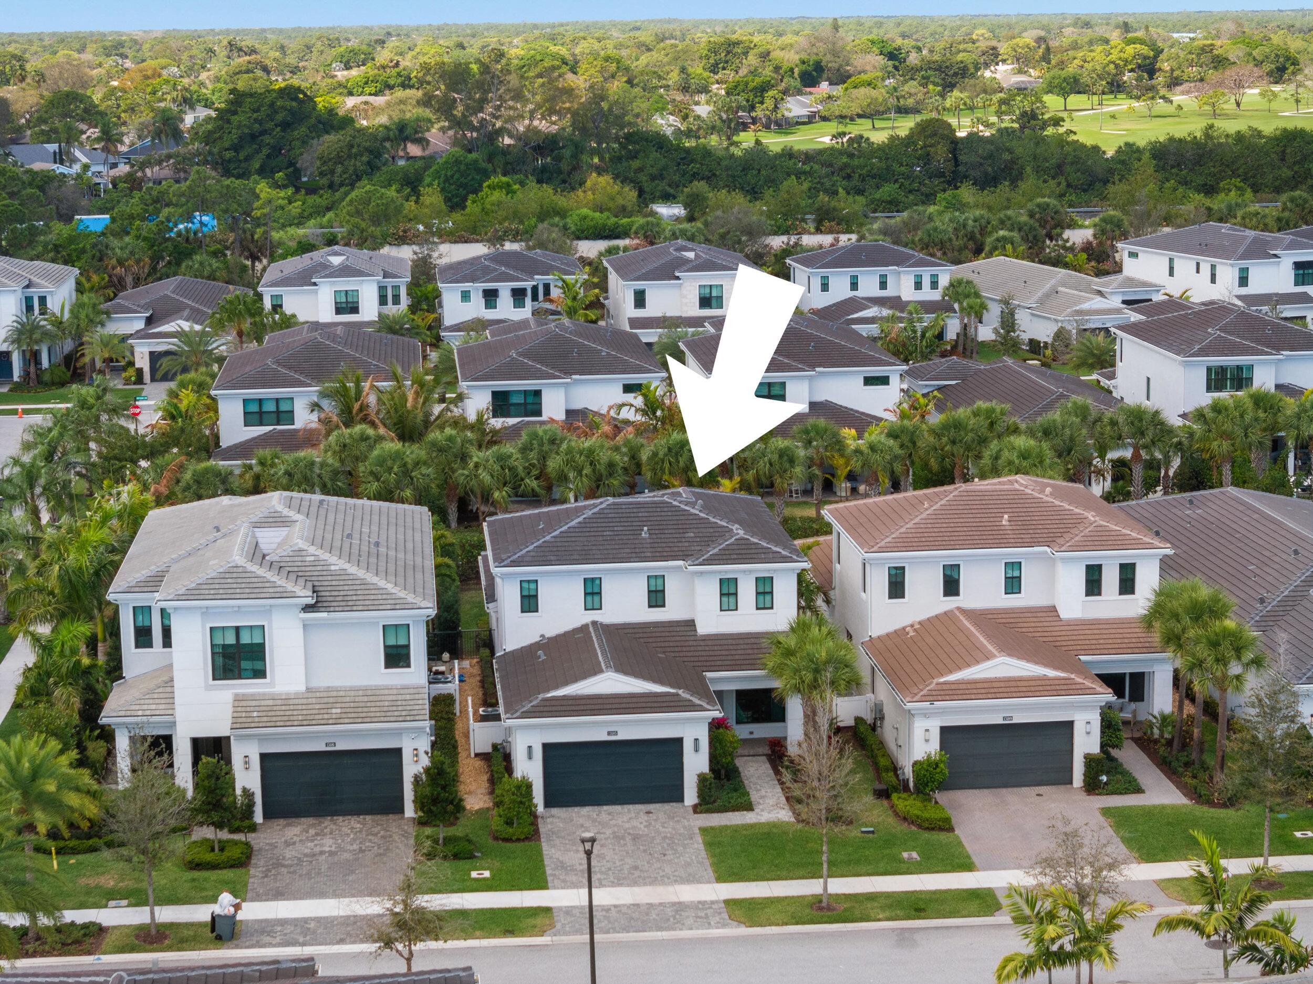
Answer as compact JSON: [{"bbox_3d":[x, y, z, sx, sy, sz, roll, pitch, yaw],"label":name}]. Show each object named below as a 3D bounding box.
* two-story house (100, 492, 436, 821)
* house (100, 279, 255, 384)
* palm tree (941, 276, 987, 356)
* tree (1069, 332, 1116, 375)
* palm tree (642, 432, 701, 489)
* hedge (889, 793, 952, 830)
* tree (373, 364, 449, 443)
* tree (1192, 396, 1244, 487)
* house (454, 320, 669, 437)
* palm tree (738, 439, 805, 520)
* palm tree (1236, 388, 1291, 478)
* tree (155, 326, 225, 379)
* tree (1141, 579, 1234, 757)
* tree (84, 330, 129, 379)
[{"bbox_3d":[-14.625,4.730,103.529,11.870,9.300,25.300,-2,10,-5],"label":"two-story house"},{"bbox_3d":[-40.277,-14.111,220.056,11.800,6.200,32.000,-2,10,-5],"label":"house"},{"bbox_3d":[24.609,-13.969,212.178,3.590,6.400,4.200,-2,10,-5],"label":"palm tree"},{"bbox_3d":[33.848,-10.911,205.397,3.808,2.964,3.808,-2,10,-4],"label":"tree"},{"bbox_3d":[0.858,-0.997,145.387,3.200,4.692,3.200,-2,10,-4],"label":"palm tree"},{"bbox_3d":[9.087,10.935,91.324,1.700,0.550,3.350,-2,10,-5],"label":"hedge"},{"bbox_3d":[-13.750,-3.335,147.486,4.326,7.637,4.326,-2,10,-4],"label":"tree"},{"bbox_3d":[30.122,-1.677,142.843,2.800,6.760,2.800,-2,10,-5],"label":"tree"},{"bbox_3d":[-6.053,-5.969,162.799,12.000,9.300,29.000,-2,10,-5],"label":"house"},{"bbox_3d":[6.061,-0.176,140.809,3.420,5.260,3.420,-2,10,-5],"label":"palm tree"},{"bbox_3d":[32.961,-2.106,144.569,3.000,6.910,3.000,-2,10,-5],"label":"palm tree"},{"bbox_3d":[-33.468,-8.981,191.025,5.025,6.100,5.025,-2,10,-5],"label":"tree"},{"bbox_3d":[19.738,6.503,98.757,3.465,6.738,3.465,-2,10,-4],"label":"tree"},{"bbox_3d":[-42.799,-10.524,206.669,3.538,3.950,3.538,-2,10,-5],"label":"tree"}]

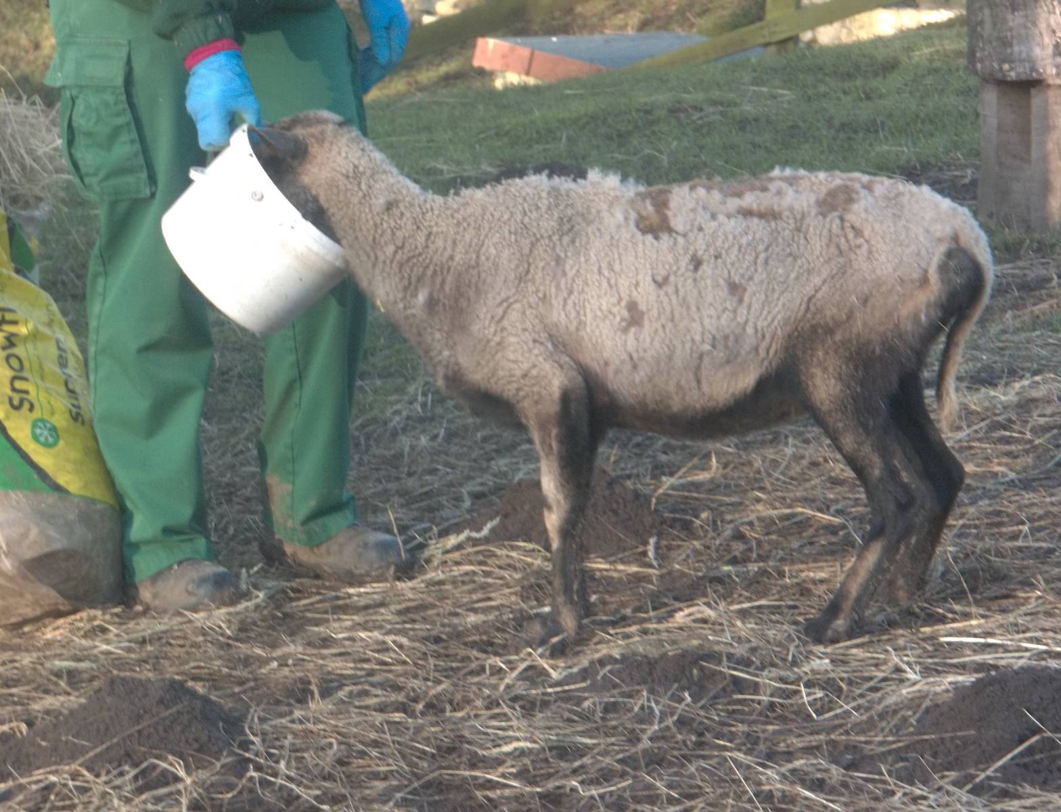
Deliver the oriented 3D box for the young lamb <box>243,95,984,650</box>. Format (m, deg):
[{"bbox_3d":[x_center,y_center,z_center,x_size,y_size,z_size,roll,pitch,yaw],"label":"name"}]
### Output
[{"bbox_3d":[0.101,-0.038,6.970,1.040,0.725,0.270,1,10,5],"label":"young lamb"}]

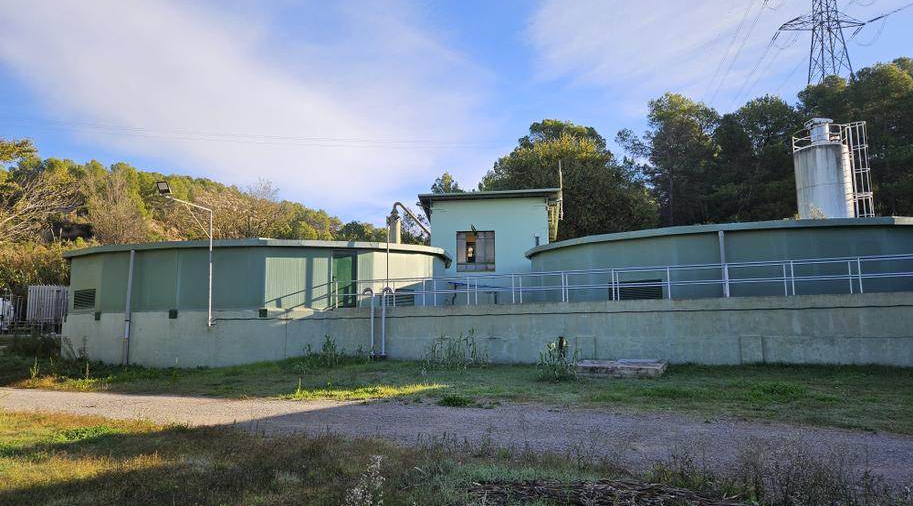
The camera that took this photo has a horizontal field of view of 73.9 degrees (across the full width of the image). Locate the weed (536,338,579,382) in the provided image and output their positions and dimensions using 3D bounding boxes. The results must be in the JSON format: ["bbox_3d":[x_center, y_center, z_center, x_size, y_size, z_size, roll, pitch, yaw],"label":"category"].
[{"bbox_3d":[2.804,3.062,17.337,1.100,1.130,0.900,-1,-7,0],"label":"weed"}]

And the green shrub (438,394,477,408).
[{"bbox_3d":[-0.001,2.986,12.360,0.780,0.240,0.600,-1,-7,0],"label":"green shrub"}]

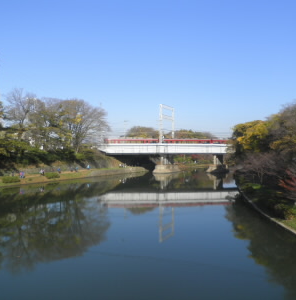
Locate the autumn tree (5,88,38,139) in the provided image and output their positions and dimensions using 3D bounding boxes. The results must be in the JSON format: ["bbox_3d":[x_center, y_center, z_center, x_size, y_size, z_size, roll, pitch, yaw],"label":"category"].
[{"bbox_3d":[-31.600,-7.800,78.000,8.600,14.800,8.600,0,-1,0],"label":"autumn tree"}]

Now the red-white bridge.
[{"bbox_3d":[8.300,2.150,113.500,53.000,11.600,10.000,0,-1,-6],"label":"red-white bridge"}]

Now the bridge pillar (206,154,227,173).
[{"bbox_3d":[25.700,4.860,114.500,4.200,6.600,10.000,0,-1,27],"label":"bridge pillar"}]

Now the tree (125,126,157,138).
[{"bbox_3d":[-2.300,-2.400,128.000,13.200,14.500,12.000,0,-1,0],"label":"tree"}]

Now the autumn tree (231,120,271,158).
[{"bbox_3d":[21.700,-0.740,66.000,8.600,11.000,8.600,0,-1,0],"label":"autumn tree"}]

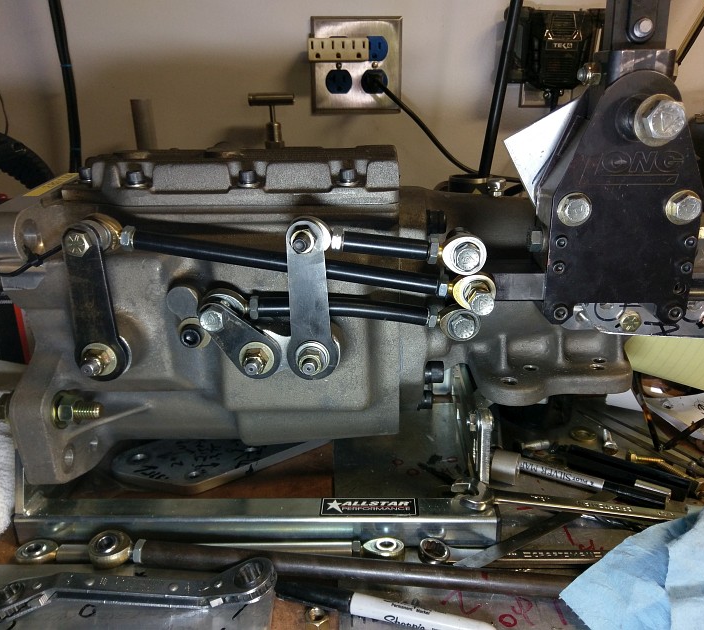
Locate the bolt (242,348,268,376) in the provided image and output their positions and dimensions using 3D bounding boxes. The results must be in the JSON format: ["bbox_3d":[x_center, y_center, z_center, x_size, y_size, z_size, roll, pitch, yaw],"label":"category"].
[{"bbox_3d":[-0.066,0.033,0.433,0.017,0.017,0.018,0,18,3],"label":"bolt"}]

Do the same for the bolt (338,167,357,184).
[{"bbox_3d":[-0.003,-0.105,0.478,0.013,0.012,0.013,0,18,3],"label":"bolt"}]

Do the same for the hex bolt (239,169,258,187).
[{"bbox_3d":[-0.072,-0.096,0.442,0.013,0.011,0.013,0,17,0],"label":"hex bolt"}]

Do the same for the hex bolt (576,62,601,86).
[{"bbox_3d":[0.149,-0.151,0.396,0.015,0.014,0.014,1,17,3],"label":"hex bolt"}]

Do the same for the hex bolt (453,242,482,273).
[{"bbox_3d":[0.072,-0.036,0.394,0.015,0.015,0.011,1,17,3],"label":"hex bolt"}]

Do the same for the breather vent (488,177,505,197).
[{"bbox_3d":[0.111,-0.097,0.479,0.015,0.015,0.015,0,20,0],"label":"breather vent"}]

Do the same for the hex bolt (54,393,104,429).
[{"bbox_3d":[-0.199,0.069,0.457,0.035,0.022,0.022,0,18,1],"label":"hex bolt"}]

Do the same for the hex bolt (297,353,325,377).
[{"bbox_3d":[-0.025,0.031,0.396,0.015,0.015,0.020,1,17,3],"label":"hex bolt"}]

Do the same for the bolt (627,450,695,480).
[{"bbox_3d":[0.241,0.119,0.494,0.009,0.009,0.050,-12,18,-41],"label":"bolt"}]

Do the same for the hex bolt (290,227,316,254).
[{"bbox_3d":[-0.031,-0.048,0.407,0.017,0.017,0.022,0,18,3],"label":"hex bolt"}]

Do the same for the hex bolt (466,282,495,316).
[{"bbox_3d":[0.080,-0.009,0.394,0.015,0.015,0.021,1,17,3],"label":"hex bolt"}]

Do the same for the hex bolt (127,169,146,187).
[{"bbox_3d":[-0.153,-0.097,0.447,0.013,0.011,0.013,0,17,0],"label":"hex bolt"}]

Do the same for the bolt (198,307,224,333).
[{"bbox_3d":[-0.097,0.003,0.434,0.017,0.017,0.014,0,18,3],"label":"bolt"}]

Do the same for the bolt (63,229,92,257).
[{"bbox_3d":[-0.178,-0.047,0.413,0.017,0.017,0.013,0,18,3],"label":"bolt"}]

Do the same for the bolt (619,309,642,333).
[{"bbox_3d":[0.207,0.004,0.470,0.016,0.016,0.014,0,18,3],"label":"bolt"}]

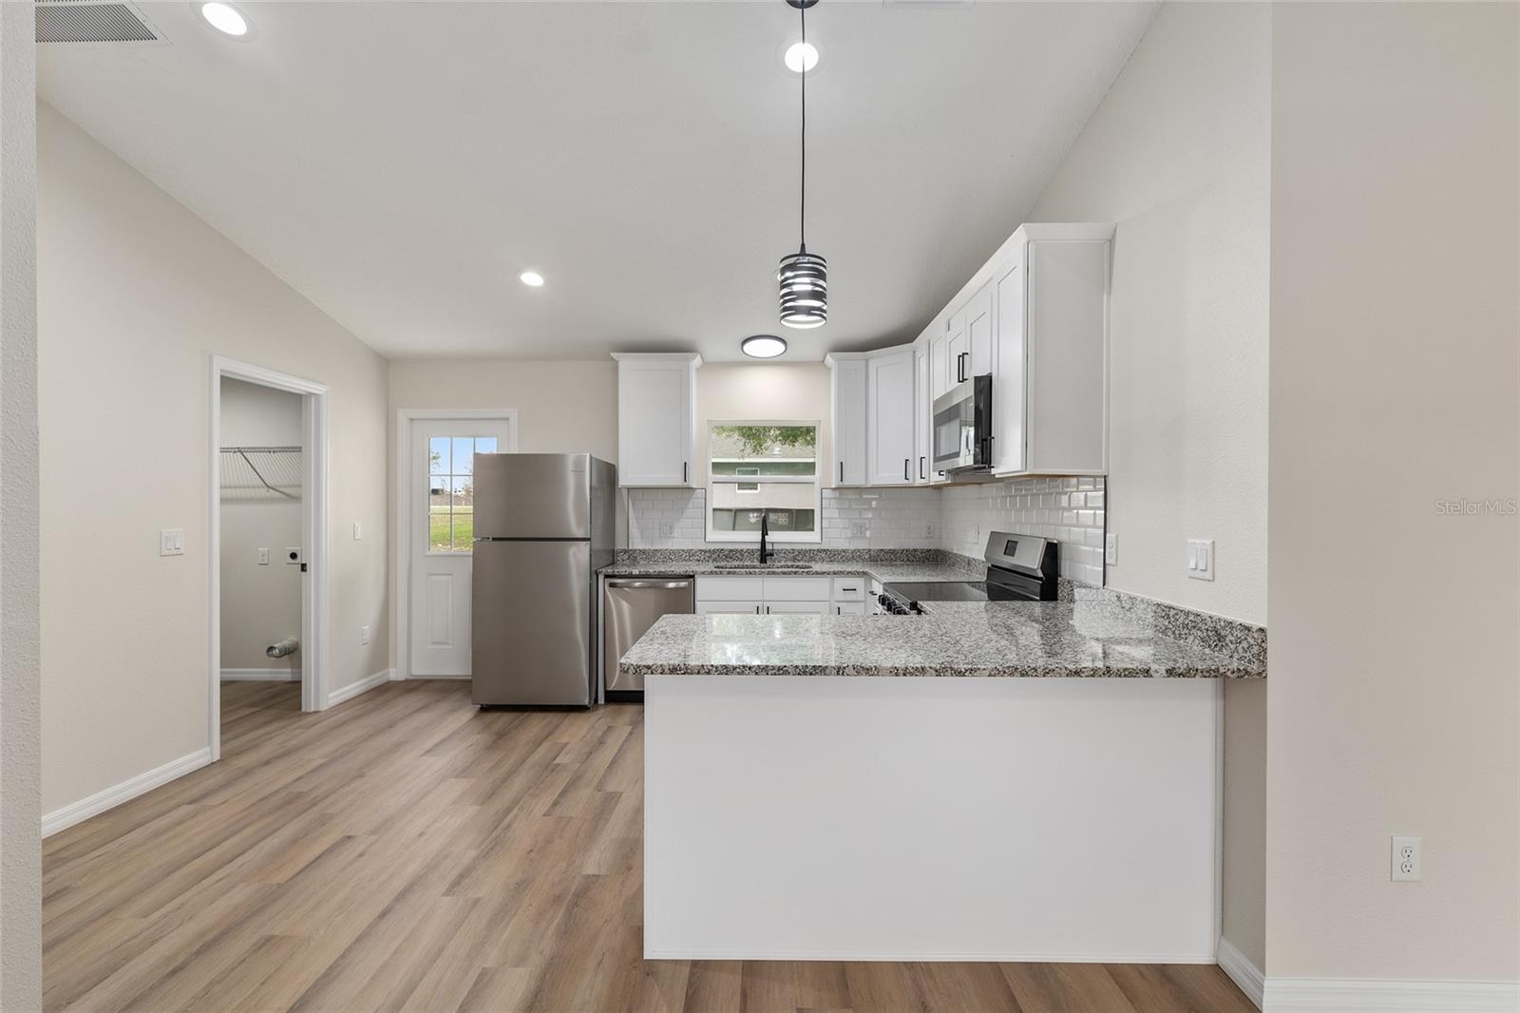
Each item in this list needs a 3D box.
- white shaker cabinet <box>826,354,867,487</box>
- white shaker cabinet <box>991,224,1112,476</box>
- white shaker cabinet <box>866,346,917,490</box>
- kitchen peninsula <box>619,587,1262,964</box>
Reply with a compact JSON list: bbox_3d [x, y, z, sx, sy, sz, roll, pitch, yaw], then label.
[{"bbox_3d":[0.648,-0.620,5.022,0.250,0.955,0.335,0,0,1],"label":"white shaker cabinet"},{"bbox_3d":[1.221,-0.613,2.862,0.378,0.970,0.422,0,0,0],"label":"white shaker cabinet"},{"bbox_3d":[1.062,-0.624,4.897,0.410,0.960,0.480,0,0,-44],"label":"white shaker cabinet"},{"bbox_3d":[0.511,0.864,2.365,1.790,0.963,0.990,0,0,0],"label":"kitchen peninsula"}]

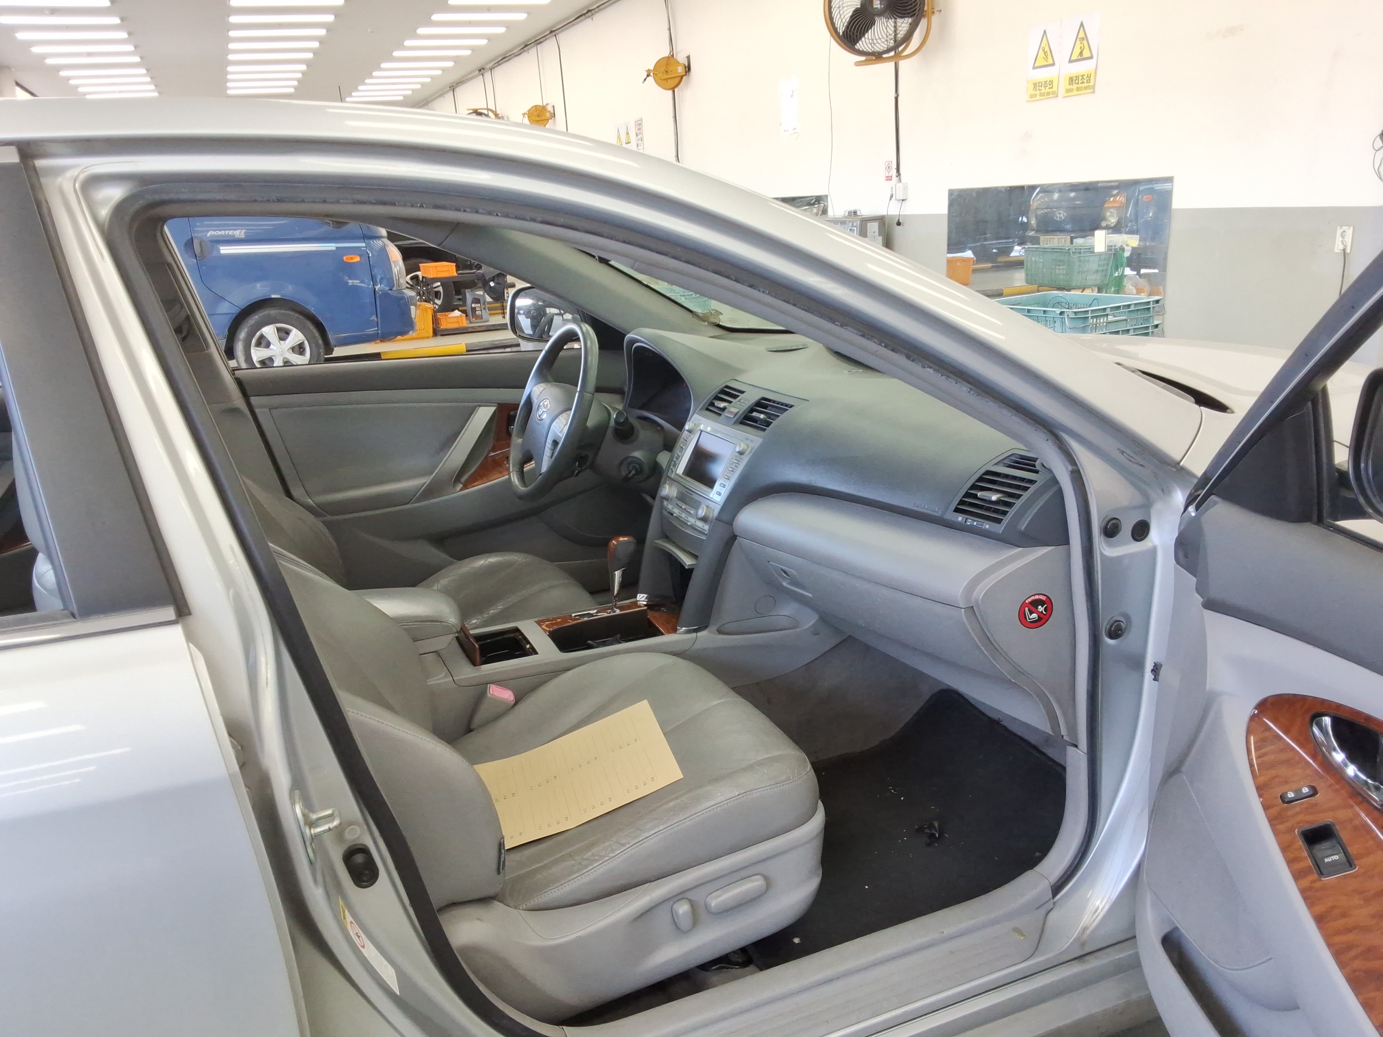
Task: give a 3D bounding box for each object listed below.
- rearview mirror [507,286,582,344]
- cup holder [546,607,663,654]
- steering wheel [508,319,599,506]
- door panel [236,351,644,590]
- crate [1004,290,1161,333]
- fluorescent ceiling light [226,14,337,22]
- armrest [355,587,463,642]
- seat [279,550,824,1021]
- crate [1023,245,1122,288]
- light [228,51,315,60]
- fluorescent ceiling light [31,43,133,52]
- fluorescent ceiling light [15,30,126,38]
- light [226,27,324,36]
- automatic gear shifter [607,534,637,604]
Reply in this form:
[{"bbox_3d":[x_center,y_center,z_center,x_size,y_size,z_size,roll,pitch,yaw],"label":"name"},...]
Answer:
[{"bbox_3d":[-0.353,-0.512,2.809,0.230,0.160,0.130,-6,17,-6],"label":"rearview mirror"},{"bbox_3d":[-0.165,0.226,2.015,0.190,0.075,0.130,-10,18,-20],"label":"cup holder"},{"bbox_3d":[-0.269,-0.217,2.293,0.130,0.380,0.380,17,7,-26],"label":"steering wheel"},{"bbox_3d":[-0.510,-0.089,2.700,1.020,0.630,0.140,-10,18,-20],"label":"door panel"},{"bbox_3d":[1.681,-0.846,5.081,0.530,0.290,0.600,-13,19,-28],"label":"crate"},{"bbox_3d":[-4.931,-6.033,13.495,1.220,0.080,0.170,-10,18,-20],"label":"fluorescent ceiling light"},{"bbox_3d":[-0.522,0.172,1.873,0.290,0.070,0.190,-10,18,-20],"label":"armrest"},{"bbox_3d":[-0.323,0.186,1.547,0.950,0.880,0.540,-10,18,-20],"label":"seat"},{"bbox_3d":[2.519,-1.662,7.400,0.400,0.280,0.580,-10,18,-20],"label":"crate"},{"bbox_3d":[-6.254,-6.880,16.641,1.220,0.080,0.170,-10,18,-20],"label":"light"},{"bbox_3d":[-8.036,-6.213,14.793,1.220,0.080,0.170,-10,18,-20],"label":"fluorescent ceiling light"},{"bbox_3d":[-7.510,-5.852,13.535,1.200,0.080,0.120,-10,18,-20],"label":"fluorescent ceiling light"},{"bbox_3d":[-5.336,-6.253,14.379,1.200,0.080,0.120,-10,18,-20],"label":"light"},{"bbox_3d":[-0.138,0.097,2.169,0.050,0.130,0.045,-10,18,-20],"label":"automatic gear shifter"}]

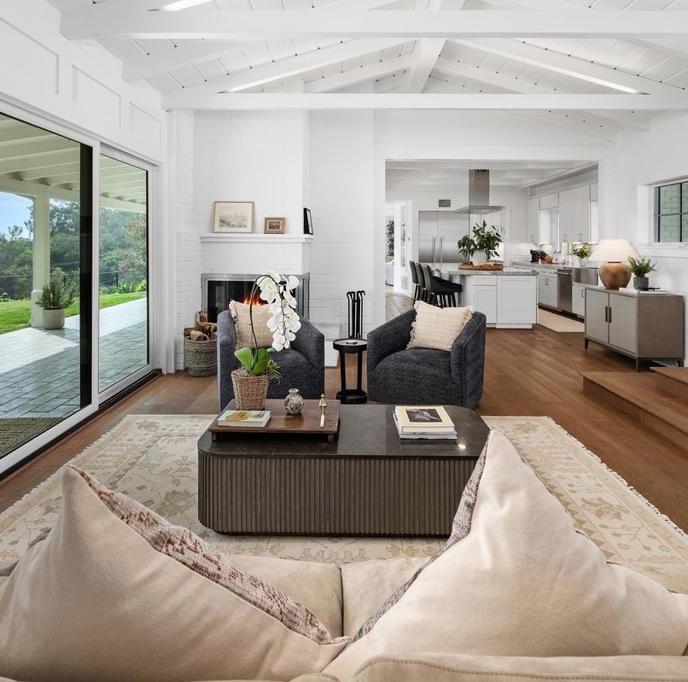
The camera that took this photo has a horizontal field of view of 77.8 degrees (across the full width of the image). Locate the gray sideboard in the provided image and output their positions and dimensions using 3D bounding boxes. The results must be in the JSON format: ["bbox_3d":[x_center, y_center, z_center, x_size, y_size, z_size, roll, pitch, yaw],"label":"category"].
[{"bbox_3d":[3.393,-0.175,5.050,0.480,0.800,1.000,0,8,0],"label":"gray sideboard"}]

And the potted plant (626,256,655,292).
[{"bbox_3d":[3.453,-0.783,4.950,0.300,0.385,0.290,0,8,0],"label":"potted plant"}]

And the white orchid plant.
[{"bbox_3d":[-0.448,-0.091,2.500,0.385,0.610,0.260,0,8,0],"label":"white orchid plant"}]

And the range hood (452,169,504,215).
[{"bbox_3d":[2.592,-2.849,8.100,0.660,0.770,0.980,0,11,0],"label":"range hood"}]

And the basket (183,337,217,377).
[{"bbox_3d":[-1.497,0.152,4.480,0.380,0.360,0.380,0,8,0],"label":"basket"}]

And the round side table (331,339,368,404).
[{"bbox_3d":[0.070,0.262,3.730,0.325,0.490,0.325,0,8,0],"label":"round side table"}]

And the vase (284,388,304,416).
[{"bbox_3d":[-0.272,0.337,2.340,0.107,0.138,0.107,0,8,0],"label":"vase"}]

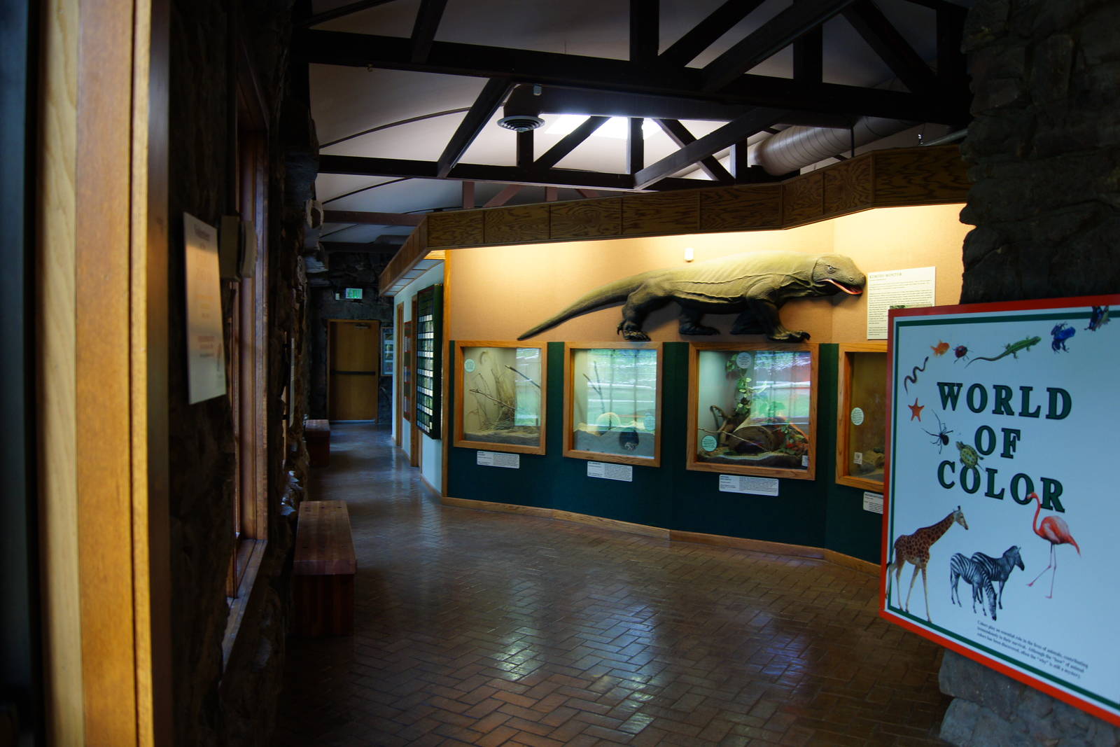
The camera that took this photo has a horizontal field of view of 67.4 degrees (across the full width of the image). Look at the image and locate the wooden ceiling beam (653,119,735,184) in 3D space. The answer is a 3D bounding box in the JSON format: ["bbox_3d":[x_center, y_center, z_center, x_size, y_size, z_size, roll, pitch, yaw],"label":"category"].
[{"bbox_3d":[1.247,-2.224,8.106,1.058,0.096,0.113,42,-8,-12],"label":"wooden ceiling beam"}]

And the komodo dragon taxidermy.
[{"bbox_3d":[0.886,-0.589,6.735,3.072,0.665,0.520,2,2,35],"label":"komodo dragon taxidermy"}]

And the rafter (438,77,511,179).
[{"bbox_3d":[-0.684,-1.762,6.084,0.090,0.135,2.866,0,2,-14],"label":"rafter"}]

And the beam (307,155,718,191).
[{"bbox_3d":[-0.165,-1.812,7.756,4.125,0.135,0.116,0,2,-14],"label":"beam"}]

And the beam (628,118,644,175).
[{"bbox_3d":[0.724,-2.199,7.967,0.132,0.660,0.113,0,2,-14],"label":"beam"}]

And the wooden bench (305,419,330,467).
[{"bbox_3d":[-3.448,0.956,11.940,0.345,0.445,1.740,0,2,-16],"label":"wooden bench"}]

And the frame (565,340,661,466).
[{"bbox_3d":[0.472,0.255,7.442,1.065,1.056,0.080,2,2,40],"label":"frame"}]

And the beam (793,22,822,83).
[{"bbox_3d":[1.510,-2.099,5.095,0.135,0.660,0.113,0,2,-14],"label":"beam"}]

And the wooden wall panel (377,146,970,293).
[{"bbox_3d":[-1.119,-1.316,9.140,1.835,0.335,11.378,0,2,-29],"label":"wooden wall panel"}]

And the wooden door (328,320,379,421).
[{"bbox_3d":[-4.240,-0.043,17.282,1.030,2.090,0.100,0,2,-14],"label":"wooden door"}]

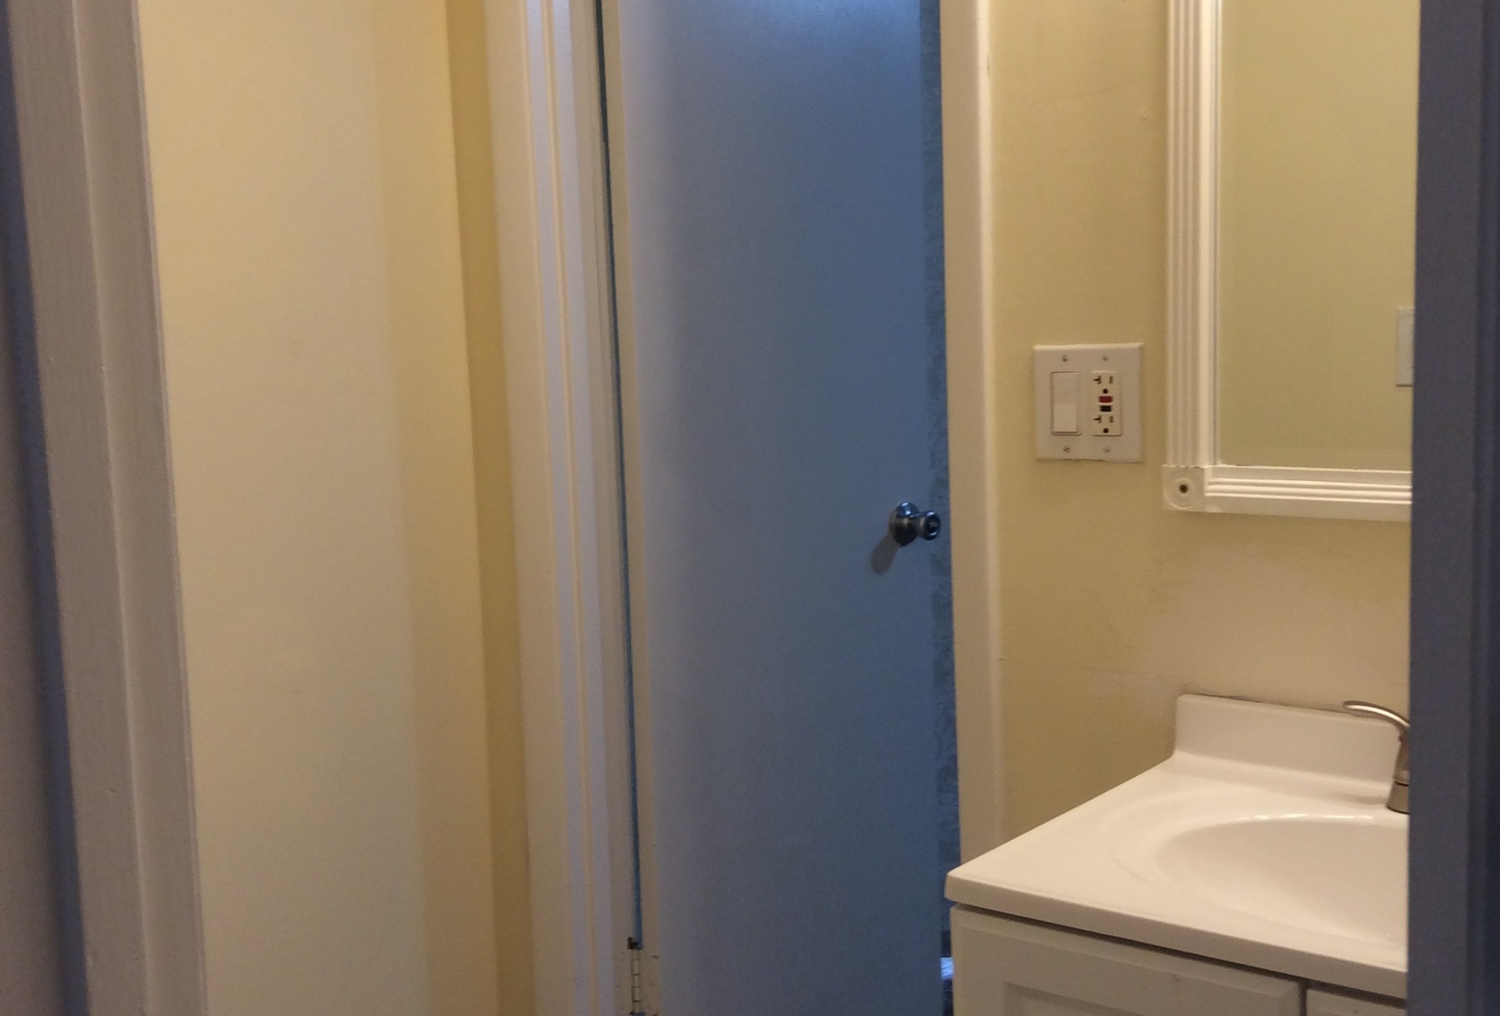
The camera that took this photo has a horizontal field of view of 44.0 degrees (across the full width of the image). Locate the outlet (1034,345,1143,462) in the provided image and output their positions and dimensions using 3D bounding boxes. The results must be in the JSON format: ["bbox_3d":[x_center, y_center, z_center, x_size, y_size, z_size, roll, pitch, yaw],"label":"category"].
[{"bbox_3d":[0.355,-0.109,1.954,0.125,0.123,0.012,3,9,38],"label":"outlet"}]

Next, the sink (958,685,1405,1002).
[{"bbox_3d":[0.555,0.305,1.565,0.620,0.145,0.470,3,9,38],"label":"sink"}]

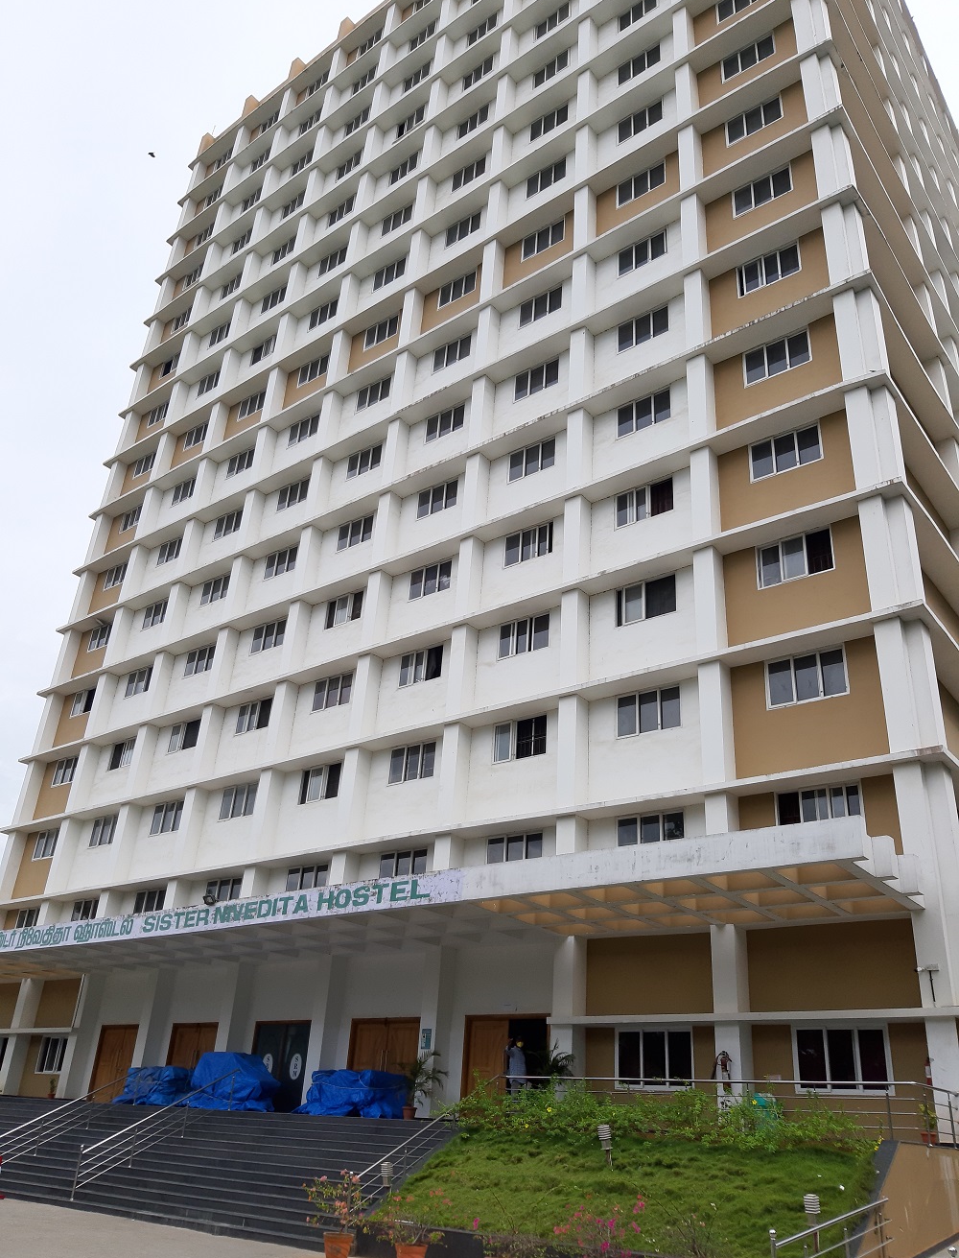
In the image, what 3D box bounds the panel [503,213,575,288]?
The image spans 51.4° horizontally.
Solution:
[{"bbox_3d":[2.053,-12.434,33.568,3.133,2.806,0.100,-17,-34,35],"label":"panel"}]

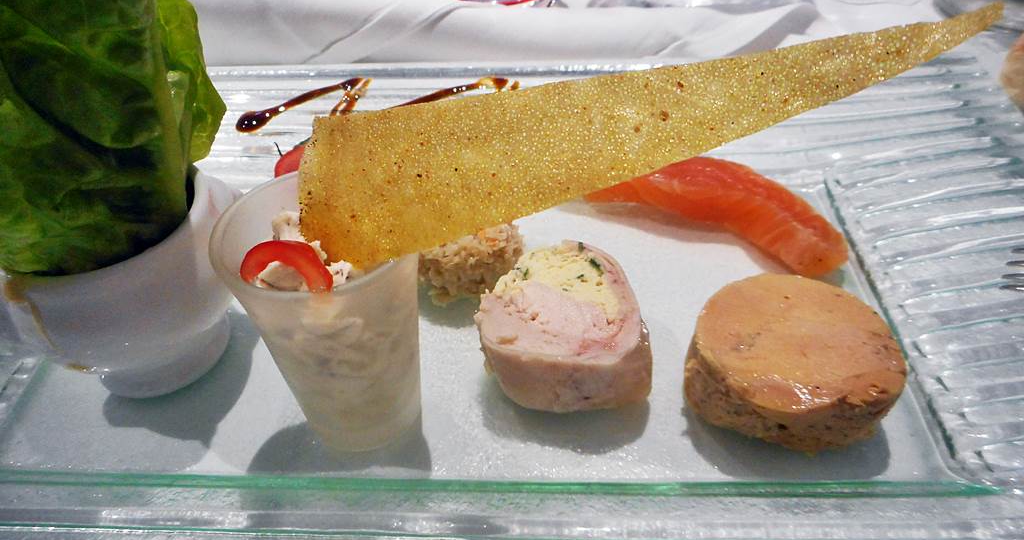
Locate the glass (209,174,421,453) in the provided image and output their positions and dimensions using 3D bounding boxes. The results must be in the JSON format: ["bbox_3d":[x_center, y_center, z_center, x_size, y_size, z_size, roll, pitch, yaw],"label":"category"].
[{"bbox_3d":[-0.037,0.013,0.164,0.040,0.057,0.040,-2,43,0],"label":"glass"}]

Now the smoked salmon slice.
[{"bbox_3d":[0.063,-0.023,0.228,0.081,0.016,0.033,22,48,24],"label":"smoked salmon slice"}]

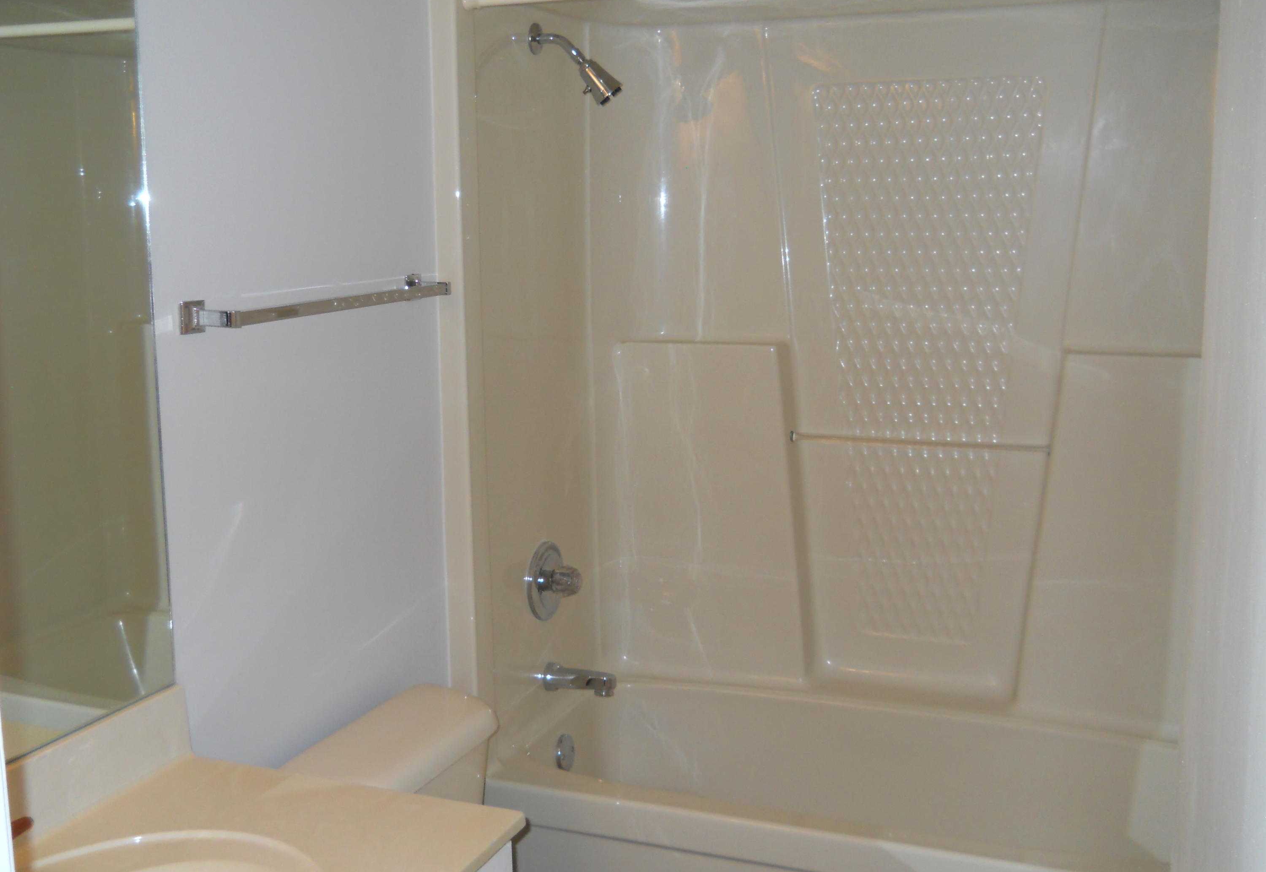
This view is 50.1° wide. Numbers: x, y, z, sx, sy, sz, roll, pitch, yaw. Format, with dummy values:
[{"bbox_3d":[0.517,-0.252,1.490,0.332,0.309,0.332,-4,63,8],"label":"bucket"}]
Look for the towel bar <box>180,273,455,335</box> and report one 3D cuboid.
[{"bbox_3d":[-0.473,-0.217,2.167,0.073,0.047,0.659,3,10,21],"label":"towel bar"}]

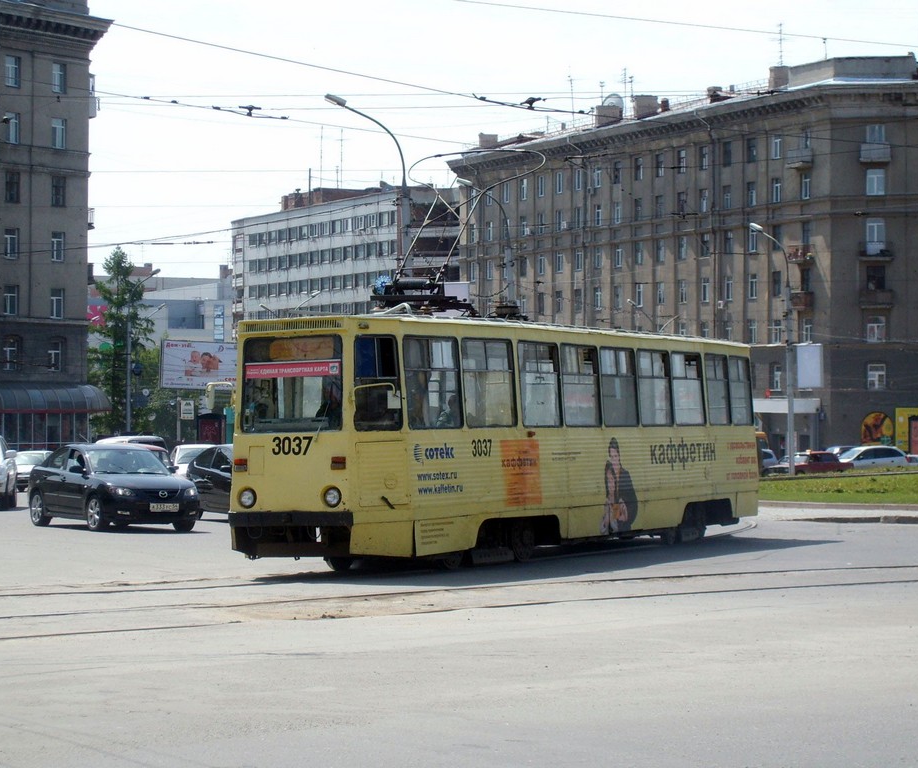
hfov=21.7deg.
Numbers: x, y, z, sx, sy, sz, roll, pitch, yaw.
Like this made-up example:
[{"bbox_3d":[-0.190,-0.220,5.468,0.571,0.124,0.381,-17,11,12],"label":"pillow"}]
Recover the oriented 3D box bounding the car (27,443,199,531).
[{"bbox_3d":[-5.980,1.765,41.400,1.760,1.465,4.490,1,-1,-31],"label":"car"}]

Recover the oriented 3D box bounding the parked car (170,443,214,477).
[{"bbox_3d":[-5.780,2.180,55.500,1.700,1.460,4.300,0,-1,-13],"label":"parked car"}]

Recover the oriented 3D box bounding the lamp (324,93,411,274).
[{"bbox_3d":[-2.368,-2.221,62.000,2.300,10.643,0.380,0,-1,3],"label":"lamp"}]

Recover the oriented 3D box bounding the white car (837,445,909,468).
[{"bbox_3d":[18.900,3.680,113.000,4.400,1.520,1.760,1,-1,-23],"label":"white car"}]

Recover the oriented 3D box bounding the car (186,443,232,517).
[{"bbox_3d":[-3.680,1.910,45.600,1.780,1.450,4.550,1,-1,-23],"label":"car"}]

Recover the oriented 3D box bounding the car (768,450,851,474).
[{"bbox_3d":[15.900,3.790,108.000,4.130,1.450,1.630,1,-1,-33],"label":"car"}]

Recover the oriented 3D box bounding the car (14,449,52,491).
[{"bbox_3d":[-14.300,2.870,79.500,1.680,1.420,4.300,0,-1,4],"label":"car"}]

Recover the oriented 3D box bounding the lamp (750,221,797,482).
[{"bbox_3d":[12.570,-1.345,96.000,1.950,10.251,0.380,0,-1,0],"label":"lamp"}]

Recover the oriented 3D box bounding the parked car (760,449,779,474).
[{"bbox_3d":[14.400,4.200,125.000,4.250,1.500,1.720,0,-1,-20],"label":"parked car"}]

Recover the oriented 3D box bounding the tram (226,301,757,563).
[{"bbox_3d":[1.244,0.846,34.834,2.550,3.180,14.850,-2,-1,26],"label":"tram"}]

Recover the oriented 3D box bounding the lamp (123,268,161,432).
[{"bbox_3d":[-15.369,-0.595,117.000,1.800,10.090,0.380,0,-1,0],"label":"lamp"}]

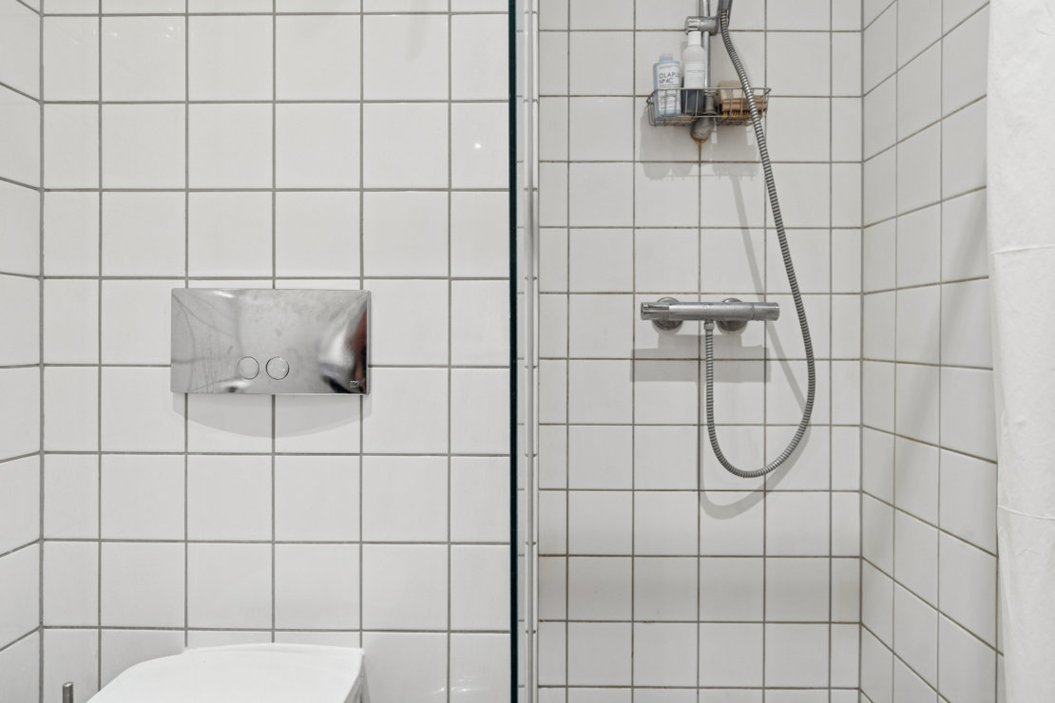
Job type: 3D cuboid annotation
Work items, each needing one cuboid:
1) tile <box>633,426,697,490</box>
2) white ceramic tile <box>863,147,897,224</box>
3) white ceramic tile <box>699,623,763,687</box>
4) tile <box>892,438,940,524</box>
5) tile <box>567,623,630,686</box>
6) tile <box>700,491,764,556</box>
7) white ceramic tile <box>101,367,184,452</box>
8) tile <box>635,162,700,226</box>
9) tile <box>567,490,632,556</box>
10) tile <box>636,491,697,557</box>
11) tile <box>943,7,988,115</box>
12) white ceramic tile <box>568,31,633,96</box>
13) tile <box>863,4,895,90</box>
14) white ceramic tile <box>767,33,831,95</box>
[{"bbox_3d":[0.317,0.243,1.411,0.147,0.147,0.010,0,0,0],"label":"tile"},{"bbox_3d":[0.768,-0.355,1.336,0.010,0.147,0.133,0,0,1],"label":"white ceramic tile"},{"bbox_3d":[0.465,0.693,1.411,0.147,0.147,0.010,0,0,0],"label":"white ceramic tile"},{"bbox_3d":[0.775,0.253,1.219,0.010,0.149,0.146,0,0,1],"label":"tile"},{"bbox_3d":[0.165,0.691,1.410,0.146,0.146,0.010,0,0,0],"label":"tile"},{"bbox_3d":[0.475,0.400,1.429,0.149,0.149,0.010,0,0,0],"label":"tile"},{"bbox_3d":[-0.665,0.101,1.071,0.149,0.149,0.010,0,0,1],"label":"white ceramic tile"},{"bbox_3d":[0.319,-0.358,1.409,0.147,0.147,0.010,0,0,0],"label":"tile"},{"bbox_3d":[0.166,0.392,1.411,0.147,0.147,0.010,0,0,0],"label":"tile"},{"bbox_3d":[0.316,0.392,1.410,0.146,0.146,0.010,0,0,0],"label":"tile"},{"bbox_3d":[0.771,-0.504,1.069,0.010,0.149,0.146,0,0,1],"label":"tile"},{"bbox_3d":[0.170,-0.659,1.413,0.147,0.147,0.010,0,0,0],"label":"white ceramic tile"},{"bbox_3d":[0.767,-0.654,1.335,0.010,0.147,0.142,0,0,1],"label":"tile"},{"bbox_3d":[0.620,-0.658,1.412,0.147,0.147,0.010,0,0,0],"label":"white ceramic tile"}]

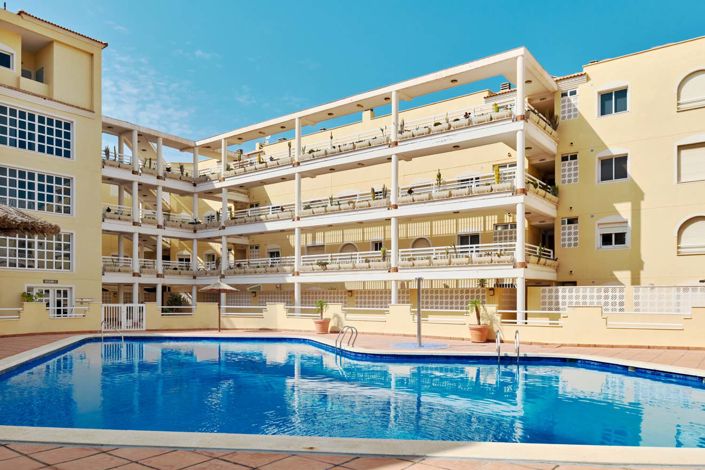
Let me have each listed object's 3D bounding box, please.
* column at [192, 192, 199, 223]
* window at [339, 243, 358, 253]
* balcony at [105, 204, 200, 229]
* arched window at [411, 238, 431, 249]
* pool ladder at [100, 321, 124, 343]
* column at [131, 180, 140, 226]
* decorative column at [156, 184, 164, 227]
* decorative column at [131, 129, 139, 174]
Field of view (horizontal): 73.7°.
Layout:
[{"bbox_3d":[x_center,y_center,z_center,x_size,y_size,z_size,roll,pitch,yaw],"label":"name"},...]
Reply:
[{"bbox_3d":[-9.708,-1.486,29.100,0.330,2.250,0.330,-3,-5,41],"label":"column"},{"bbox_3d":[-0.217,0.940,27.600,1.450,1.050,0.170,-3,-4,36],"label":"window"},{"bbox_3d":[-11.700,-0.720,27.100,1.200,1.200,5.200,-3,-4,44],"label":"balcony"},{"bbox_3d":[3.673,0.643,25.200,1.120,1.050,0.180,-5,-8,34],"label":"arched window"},{"bbox_3d":[-9.804,3.942,19.200,0.720,0.870,0.580,1,-4,-12],"label":"pool ladder"},{"bbox_3d":[-12.422,-1.803,26.904,0.350,2.633,0.350,-4,-8,34],"label":"column"},{"bbox_3d":[-11.478,-1.704,28.097,0.350,2.630,0.350,-4,-8,34],"label":"decorative column"},{"bbox_3d":[-11.923,-4.556,25.800,0.360,2.450,0.360,-3,-4,44],"label":"decorative column"}]

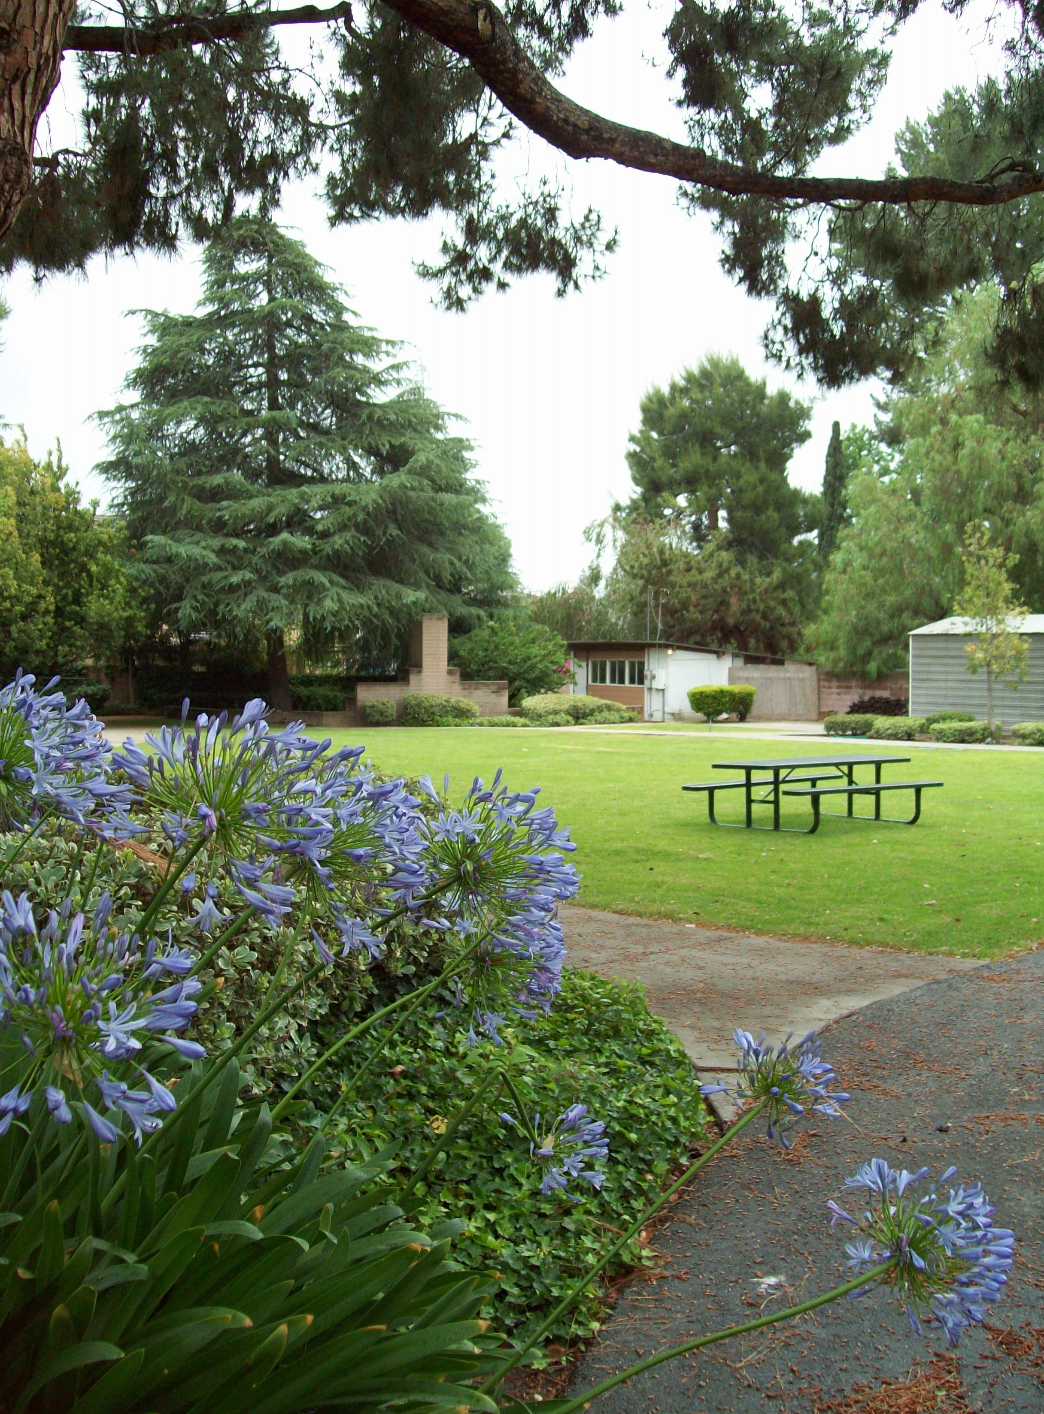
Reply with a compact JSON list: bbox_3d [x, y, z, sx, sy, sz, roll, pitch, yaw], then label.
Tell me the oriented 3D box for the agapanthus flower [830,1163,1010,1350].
[{"bbox_3d":[0.557,0.759,2.050,0.250,0.255,0.255,-21,0,0],"label":"agapanthus flower"}]

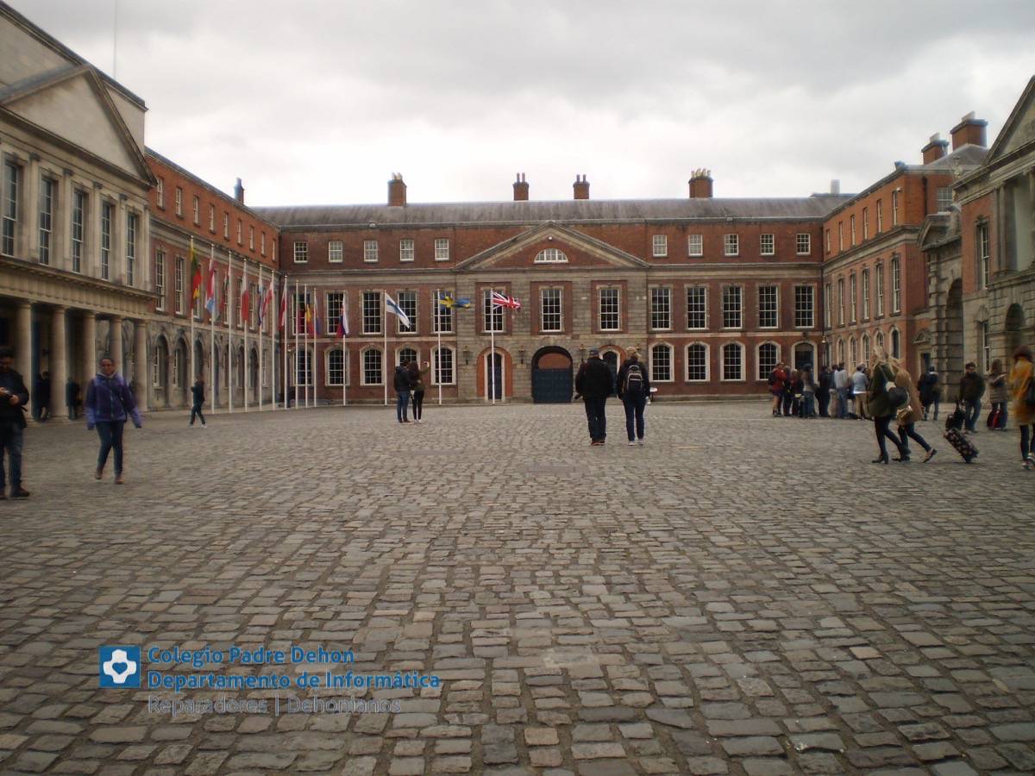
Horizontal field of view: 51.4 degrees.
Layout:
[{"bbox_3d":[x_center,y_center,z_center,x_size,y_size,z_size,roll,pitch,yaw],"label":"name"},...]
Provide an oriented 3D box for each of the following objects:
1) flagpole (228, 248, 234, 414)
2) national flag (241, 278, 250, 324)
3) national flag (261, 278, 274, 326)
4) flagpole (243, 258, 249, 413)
[{"bbox_3d":[-14.147,-2.744,53.100,0.120,8.000,0.120,-1,0,2],"label":"flagpole"},{"bbox_3d":[-14.359,-4.597,56.800,0.500,2.350,0.400,-1,0,2],"label":"national flag"},{"bbox_3d":[-14.475,-4.975,62.400,0.750,2.550,0.400,-1,0,2],"label":"national flag"},{"bbox_3d":[-14.318,-2.758,56.800,0.120,8.100,0.120,-1,0,2],"label":"flagpole"}]

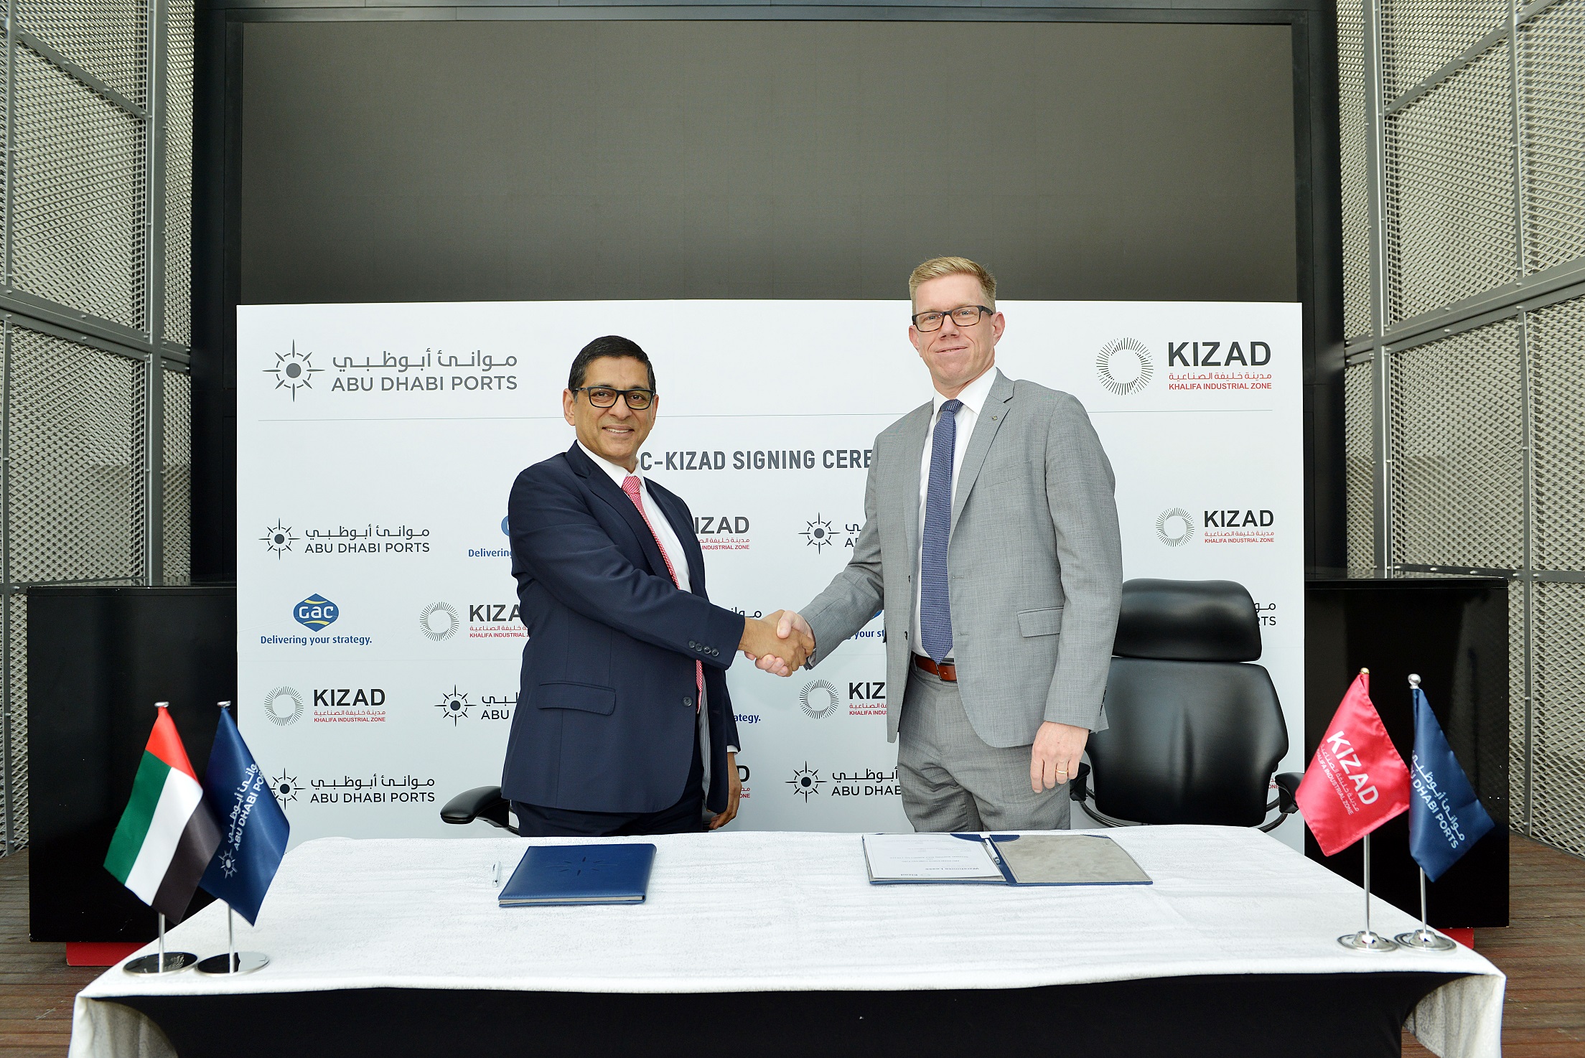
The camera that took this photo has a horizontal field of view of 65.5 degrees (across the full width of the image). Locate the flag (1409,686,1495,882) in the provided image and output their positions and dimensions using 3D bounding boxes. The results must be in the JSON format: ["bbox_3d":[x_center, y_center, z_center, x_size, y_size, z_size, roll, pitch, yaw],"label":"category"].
[{"bbox_3d":[0.917,0.356,1.715,0.118,0.272,0.060,0,-1,12],"label":"flag"}]

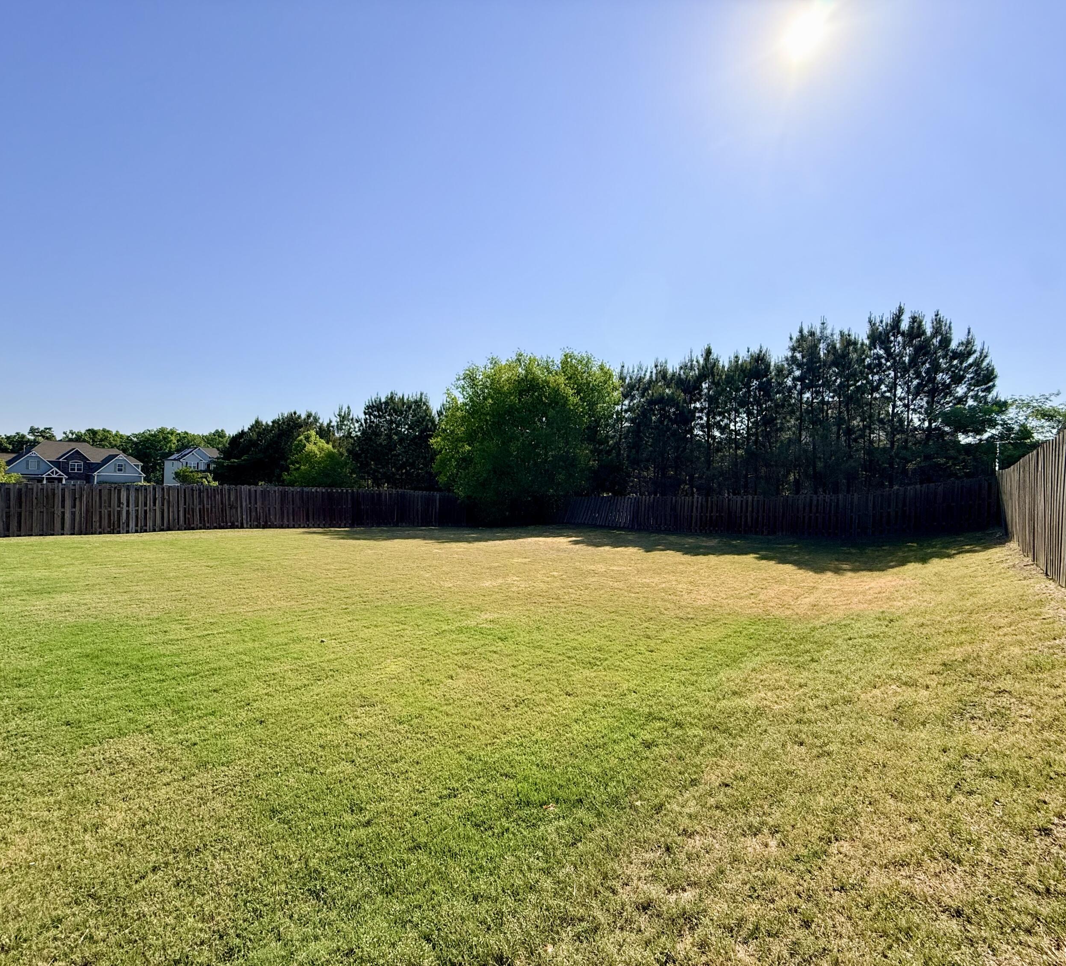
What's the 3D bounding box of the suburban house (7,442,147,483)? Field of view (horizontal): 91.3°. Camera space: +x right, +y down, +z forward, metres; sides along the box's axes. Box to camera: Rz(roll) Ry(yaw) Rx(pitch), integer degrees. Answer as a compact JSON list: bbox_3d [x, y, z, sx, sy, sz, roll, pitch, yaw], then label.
[{"bbox_3d":[-78.804,-2.903,88.812,13.000,8.500,17.903,1,-1,37],"label":"suburban house"}]

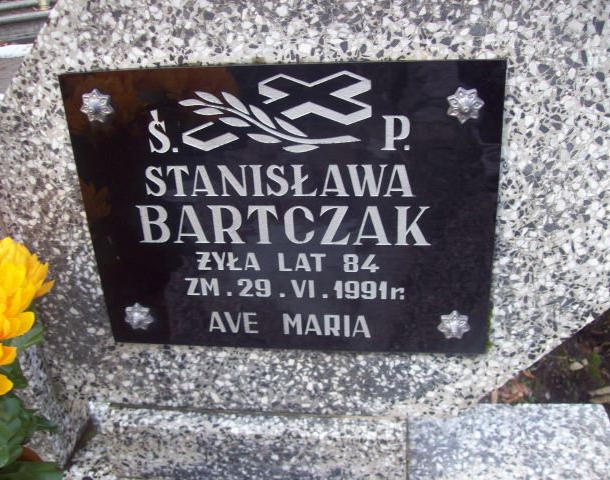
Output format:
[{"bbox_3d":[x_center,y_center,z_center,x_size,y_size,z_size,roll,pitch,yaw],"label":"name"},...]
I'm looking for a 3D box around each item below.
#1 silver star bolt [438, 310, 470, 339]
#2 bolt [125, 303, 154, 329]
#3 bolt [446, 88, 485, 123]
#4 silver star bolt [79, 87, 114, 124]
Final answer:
[{"bbox_3d":[0.148,0.088,0.659,0.032,0.032,0.013,0,26,8],"label":"silver star bolt"},{"bbox_3d":[-0.179,0.084,0.706,0.032,0.032,0.013,0,26,8],"label":"bolt"},{"bbox_3d":[0.136,-0.113,0.563,0.032,0.032,0.013,0,26,8],"label":"bolt"},{"bbox_3d":[-0.193,-0.121,0.608,0.032,0.032,0.013,0,26,8],"label":"silver star bolt"}]

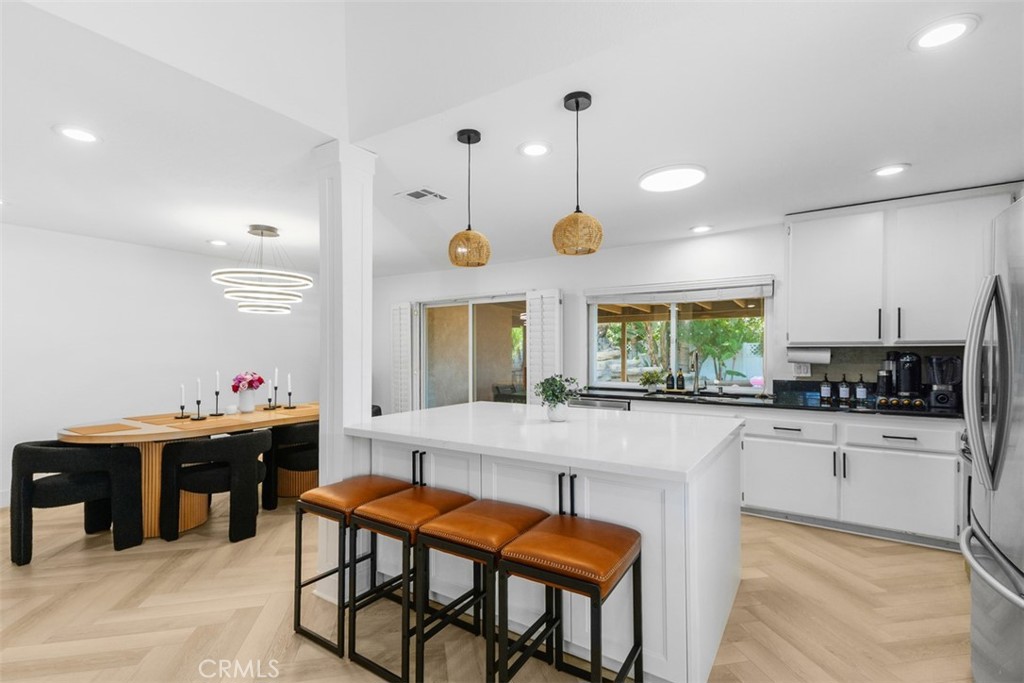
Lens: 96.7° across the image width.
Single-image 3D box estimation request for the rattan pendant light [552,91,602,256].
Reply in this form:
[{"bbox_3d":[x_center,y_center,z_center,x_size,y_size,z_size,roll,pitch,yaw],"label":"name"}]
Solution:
[{"bbox_3d":[0.292,-0.743,2.030,0.225,0.690,0.225,0,-1,0],"label":"rattan pendant light"}]

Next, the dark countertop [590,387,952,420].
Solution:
[{"bbox_3d":[1.901,0.480,3.723,2.930,0.045,0.640,-1,-1,32],"label":"dark countertop"}]

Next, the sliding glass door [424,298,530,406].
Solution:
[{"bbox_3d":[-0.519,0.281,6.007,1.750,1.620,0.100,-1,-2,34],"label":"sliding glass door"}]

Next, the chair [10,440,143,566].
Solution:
[{"bbox_3d":[-2.961,1.027,3.086,0.640,0.740,0.600,-1,-2,34],"label":"chair"}]

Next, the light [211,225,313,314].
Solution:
[{"bbox_3d":[-2.242,-0.651,4.105,0.800,0.749,0.800,-1,-1,32],"label":"light"}]

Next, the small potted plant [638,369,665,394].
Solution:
[{"bbox_3d":[1.283,0.367,4.180,0.225,0.215,0.225,-1,-1,32],"label":"small potted plant"}]

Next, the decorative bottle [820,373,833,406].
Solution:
[{"bbox_3d":[2.575,0.368,3.721,0.085,0.230,0.085,-1,-2,34],"label":"decorative bottle"}]

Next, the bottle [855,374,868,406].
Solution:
[{"bbox_3d":[2.580,0.352,3.360,0.080,0.212,0.080,-1,-1,32],"label":"bottle"}]

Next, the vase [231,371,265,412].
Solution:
[{"bbox_3d":[-2.513,0.471,4.335,0.290,0.390,0.290,-1,-2,34],"label":"vase"}]

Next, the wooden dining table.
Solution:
[{"bbox_3d":[-2.430,1.041,4.137,1.130,0.760,2.480,-1,-2,34],"label":"wooden dining table"}]

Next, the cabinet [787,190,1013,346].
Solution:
[{"bbox_3d":[2.895,-0.503,3.515,1.310,1.080,0.330,-1,-2,34],"label":"cabinet"}]

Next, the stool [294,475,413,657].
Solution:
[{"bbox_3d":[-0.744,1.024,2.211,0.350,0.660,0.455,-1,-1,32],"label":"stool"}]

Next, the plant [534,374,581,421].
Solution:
[{"bbox_3d":[0.265,0.330,2.653,0.270,0.270,0.270,0,-1,0],"label":"plant"}]

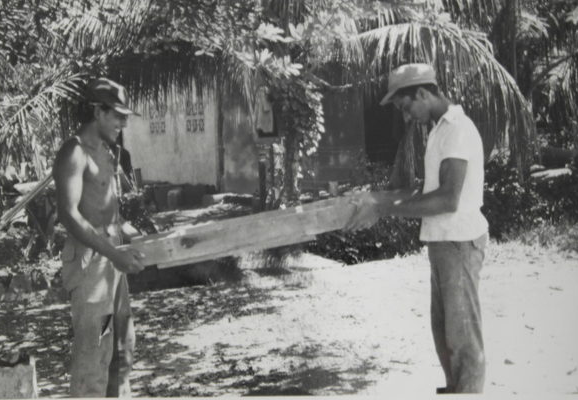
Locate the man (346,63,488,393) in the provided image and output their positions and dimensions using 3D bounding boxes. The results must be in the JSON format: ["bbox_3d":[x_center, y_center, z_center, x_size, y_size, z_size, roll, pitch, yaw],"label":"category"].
[{"bbox_3d":[0.638,0.153,6.420,0.700,1.680,0.500,0,4,2],"label":"man"}]

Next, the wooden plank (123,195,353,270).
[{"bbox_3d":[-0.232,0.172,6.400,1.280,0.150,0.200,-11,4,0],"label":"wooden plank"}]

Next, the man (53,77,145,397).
[{"bbox_3d":[-0.935,0.235,6.350,0.480,1.680,0.500,2,4,33],"label":"man"}]

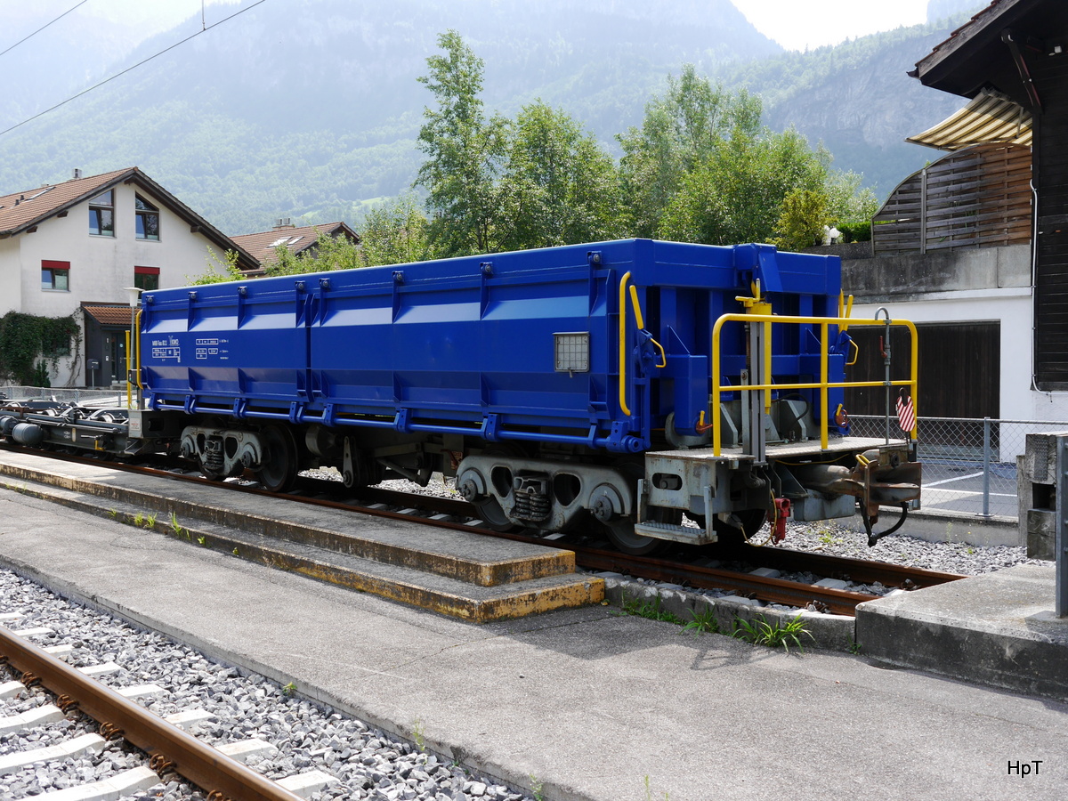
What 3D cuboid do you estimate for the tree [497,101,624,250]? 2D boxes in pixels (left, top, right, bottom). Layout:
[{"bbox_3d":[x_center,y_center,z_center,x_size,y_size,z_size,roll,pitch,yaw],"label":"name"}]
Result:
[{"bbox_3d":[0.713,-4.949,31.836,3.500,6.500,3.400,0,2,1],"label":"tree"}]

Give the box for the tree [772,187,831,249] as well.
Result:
[{"bbox_3d":[5.062,-3.320,22.191,1.120,1.470,1.100,0,2,13],"label":"tree"}]

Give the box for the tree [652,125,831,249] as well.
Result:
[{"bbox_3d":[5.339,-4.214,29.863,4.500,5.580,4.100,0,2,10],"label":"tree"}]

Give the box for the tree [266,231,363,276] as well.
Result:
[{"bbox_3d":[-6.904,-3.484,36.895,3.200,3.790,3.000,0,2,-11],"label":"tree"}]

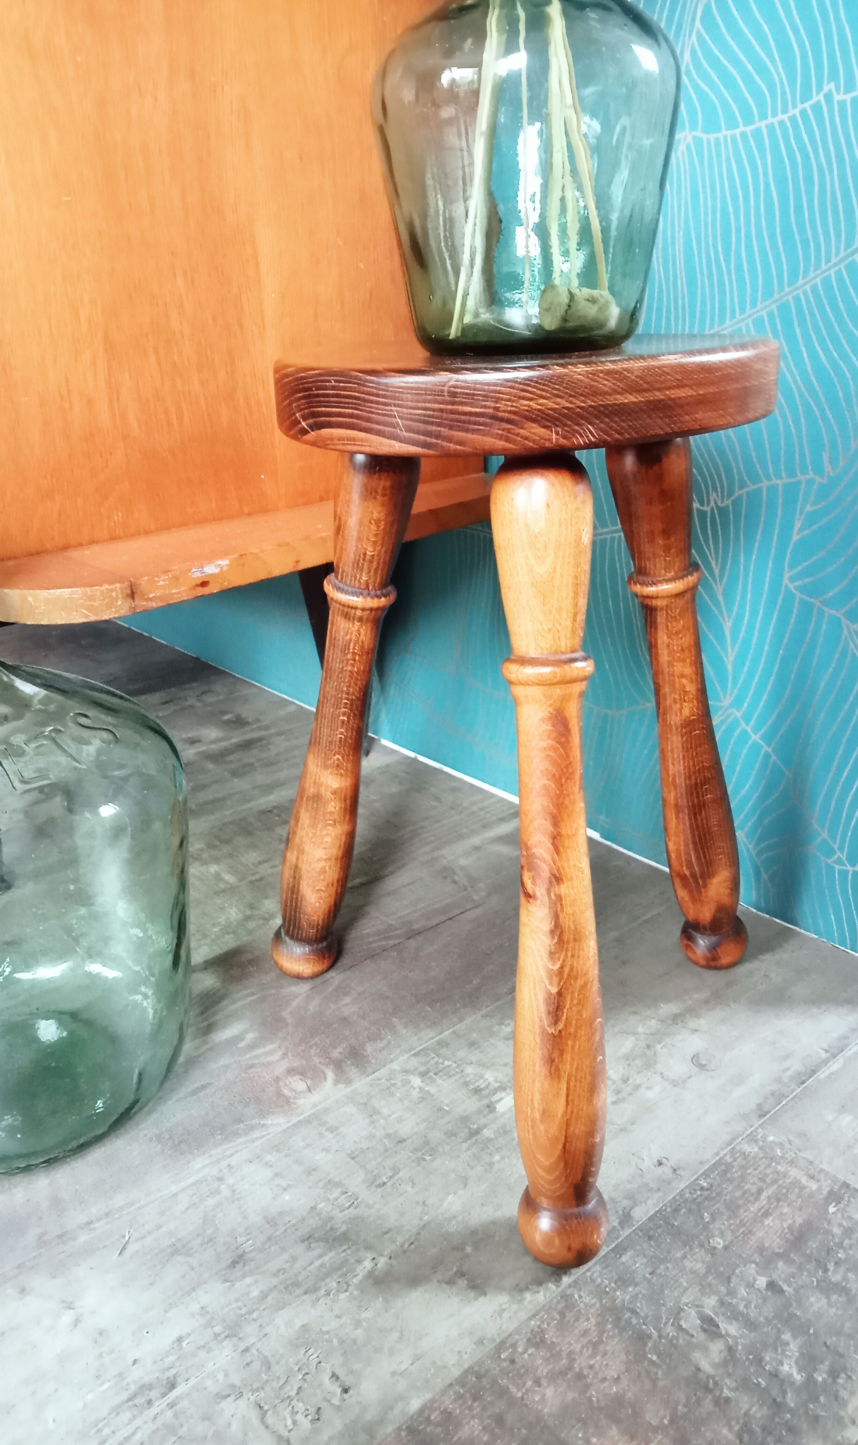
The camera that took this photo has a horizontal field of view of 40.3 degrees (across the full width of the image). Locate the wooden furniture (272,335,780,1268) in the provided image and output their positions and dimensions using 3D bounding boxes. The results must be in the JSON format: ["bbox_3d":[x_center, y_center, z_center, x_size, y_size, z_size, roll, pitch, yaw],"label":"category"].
[{"bbox_3d":[0.055,0.020,0.686,0.356,0.458,0.344,-3,22,-1],"label":"wooden furniture"}]

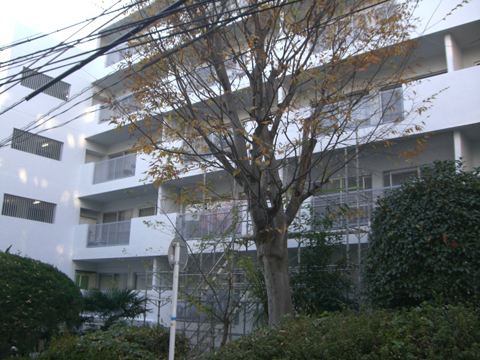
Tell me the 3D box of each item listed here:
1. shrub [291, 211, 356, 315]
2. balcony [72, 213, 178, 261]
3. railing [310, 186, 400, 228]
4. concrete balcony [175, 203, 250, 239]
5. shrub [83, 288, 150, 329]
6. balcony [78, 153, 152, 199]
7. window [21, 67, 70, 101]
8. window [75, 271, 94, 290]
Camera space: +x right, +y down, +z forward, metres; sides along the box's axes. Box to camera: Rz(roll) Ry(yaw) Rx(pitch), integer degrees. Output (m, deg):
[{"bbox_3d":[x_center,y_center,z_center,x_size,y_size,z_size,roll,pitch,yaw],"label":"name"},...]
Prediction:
[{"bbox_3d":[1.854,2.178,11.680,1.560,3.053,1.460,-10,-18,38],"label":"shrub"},{"bbox_3d":[-4.359,2.441,21.293,6.280,1.520,1.150,-10,-18,38],"label":"balcony"},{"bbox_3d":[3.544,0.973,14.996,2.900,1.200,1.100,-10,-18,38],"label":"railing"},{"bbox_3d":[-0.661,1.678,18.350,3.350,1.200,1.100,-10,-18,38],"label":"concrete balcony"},{"bbox_3d":[-3.670,4.005,15.582,1.960,1.559,1.760,-10,-18,38],"label":"shrub"},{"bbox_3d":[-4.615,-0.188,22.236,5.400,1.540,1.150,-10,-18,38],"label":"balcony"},{"bbox_3d":[-8.416,-4.092,22.820,0.200,0.840,2.230,-10,-18,38],"label":"window"},{"bbox_3d":[-6.800,4.437,22.988,0.120,0.880,1.030,-10,-18,38],"label":"window"}]

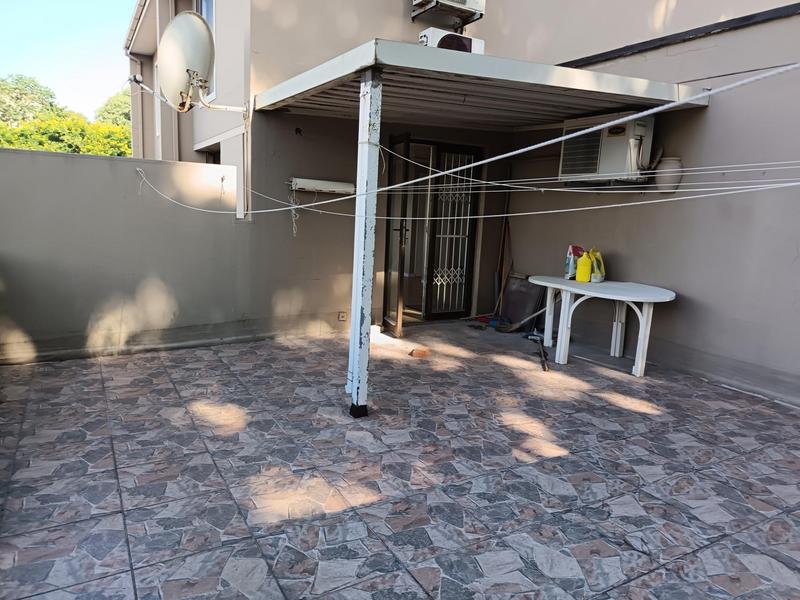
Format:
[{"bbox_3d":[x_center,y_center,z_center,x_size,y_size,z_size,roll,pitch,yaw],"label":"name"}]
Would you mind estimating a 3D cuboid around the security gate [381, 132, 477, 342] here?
[{"bbox_3d":[0.473,-0.672,6.047,1.243,2.026,0.407,-3,11,-30],"label":"security gate"}]

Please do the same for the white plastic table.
[{"bbox_3d":[1.802,0.213,5.108,0.820,0.705,1.370,-7,13,-44],"label":"white plastic table"}]

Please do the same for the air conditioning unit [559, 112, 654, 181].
[{"bbox_3d":[1.903,-1.388,5.165,0.330,0.570,0.740,-3,11,-30],"label":"air conditioning unit"}]

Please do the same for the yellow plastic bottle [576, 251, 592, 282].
[{"bbox_3d":[1.770,-0.325,5.278,0.143,0.296,0.090,6,10,18],"label":"yellow plastic bottle"}]

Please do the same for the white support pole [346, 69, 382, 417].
[{"bbox_3d":[-0.206,-0.307,3.446,0.080,2.119,0.100,-3,11,-30],"label":"white support pole"}]

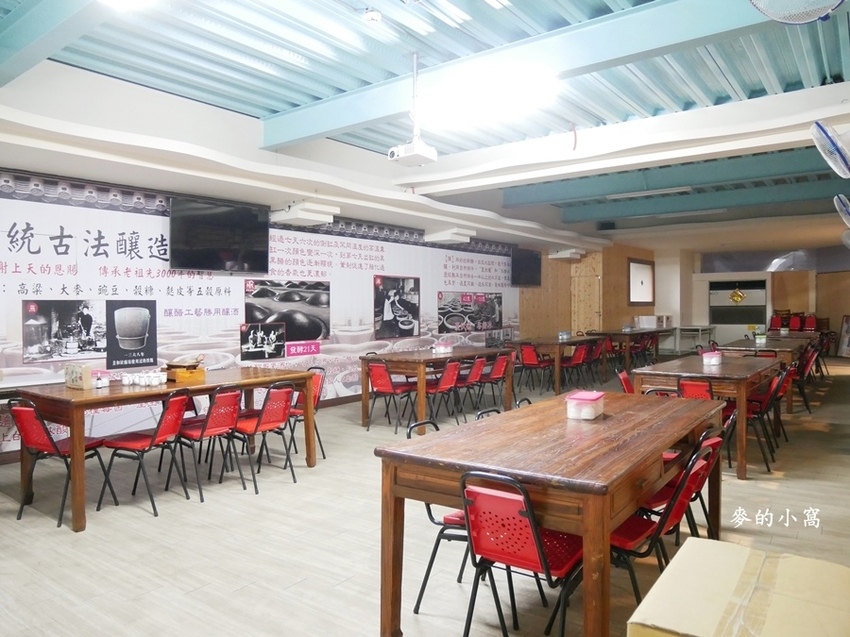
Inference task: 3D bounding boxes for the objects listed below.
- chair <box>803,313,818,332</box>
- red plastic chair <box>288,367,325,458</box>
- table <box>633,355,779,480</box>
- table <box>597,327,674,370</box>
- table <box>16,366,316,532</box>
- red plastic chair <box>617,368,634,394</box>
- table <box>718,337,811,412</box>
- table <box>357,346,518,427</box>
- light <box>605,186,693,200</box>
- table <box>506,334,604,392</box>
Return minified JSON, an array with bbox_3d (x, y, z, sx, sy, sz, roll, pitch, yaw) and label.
[{"bbox_3d":[9.543,0.311,14.608,0.400,0.790,0.480,0,1,37],"label":"chair"},{"bbox_3d":[-1.140,0.833,5.064,0.390,0.790,0.470,0,1,37],"label":"red plastic chair"},{"bbox_3d":[2.660,0.816,5.422,0.879,0.770,1.978,0,1,38],"label":"table"},{"bbox_3d":[4.236,0.690,12.526,0.907,0.770,1.998,0,1,37],"label":"table"},{"bbox_3d":[-1.801,0.857,4.408,0.884,0.770,1.889,0,1,37],"label":"table"},{"bbox_3d":[1.890,0.816,5.074,0.470,0.790,0.390,0,1,38],"label":"red plastic chair"},{"bbox_3d":[4.735,0.758,8.200,0.893,0.770,1.998,0,1,38],"label":"table"},{"bbox_3d":[0.222,0.802,7.041,0.888,0.770,2.001,0,1,36],"label":"table"},{"bbox_3d":[3.333,-1.867,8.839,1.230,0.055,0.100,0,1,36],"label":"light"},{"bbox_3d":[2.266,0.746,9.773,0.873,0.770,1.999,0,1,38],"label":"table"}]

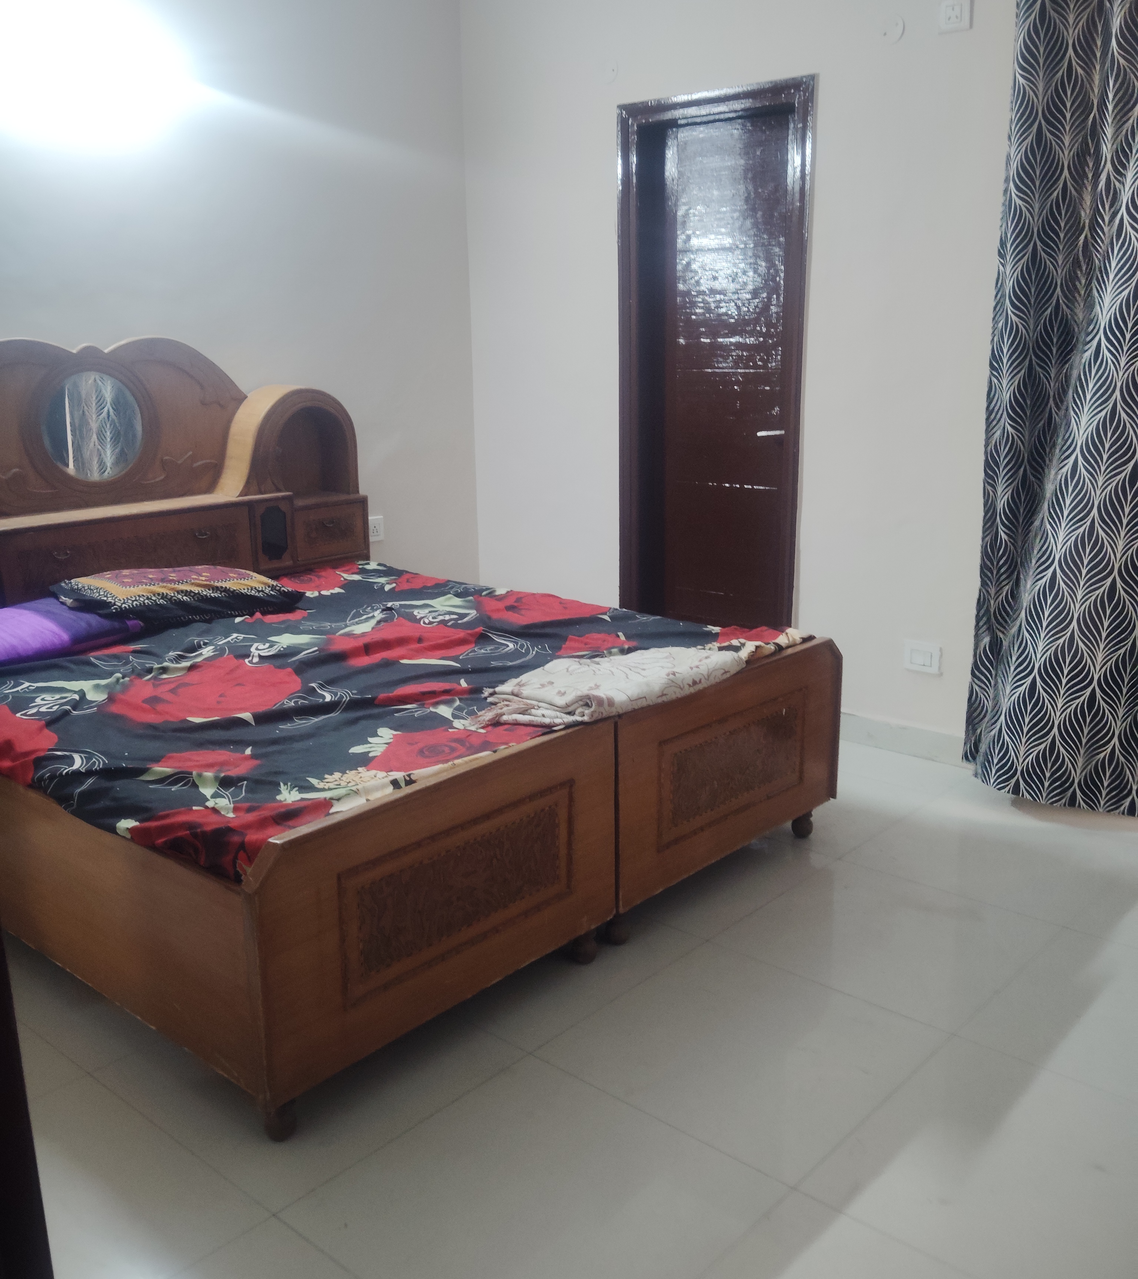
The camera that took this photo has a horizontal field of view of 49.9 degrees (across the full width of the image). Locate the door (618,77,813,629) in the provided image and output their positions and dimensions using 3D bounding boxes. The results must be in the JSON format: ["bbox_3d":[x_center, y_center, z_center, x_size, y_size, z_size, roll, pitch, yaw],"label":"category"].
[{"bbox_3d":[0.526,-0.805,4.420,0.800,2.155,0.150,11,18,40],"label":"door"}]

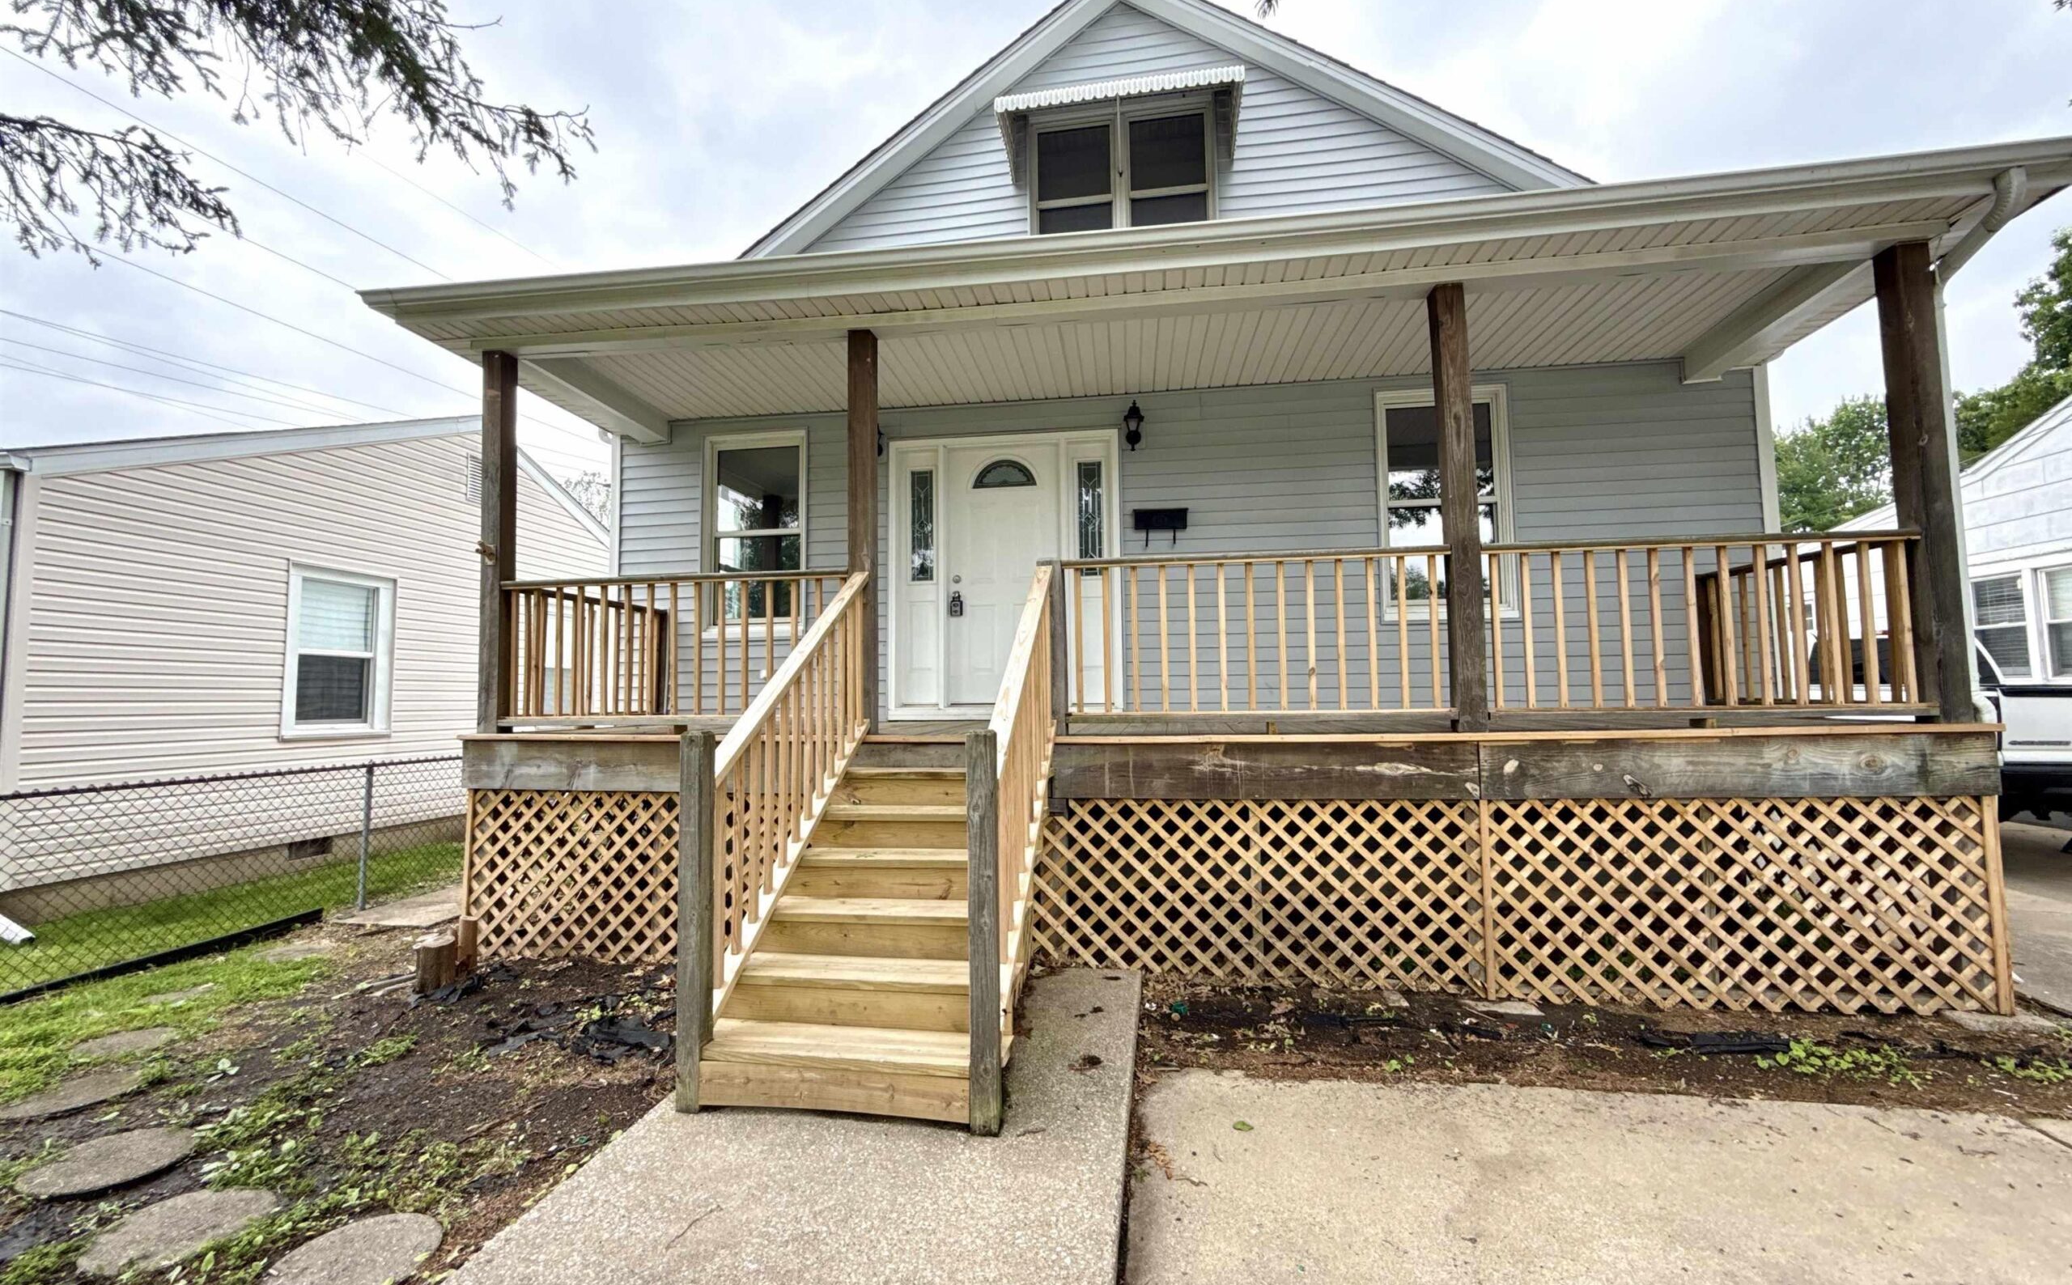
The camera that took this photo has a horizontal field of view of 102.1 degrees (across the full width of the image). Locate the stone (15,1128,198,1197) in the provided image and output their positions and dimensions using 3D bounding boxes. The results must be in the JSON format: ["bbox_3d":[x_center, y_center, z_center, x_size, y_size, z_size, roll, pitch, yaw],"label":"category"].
[{"bbox_3d":[-2.969,1.692,2.704,0.410,0.050,0.410,-1,-4,8],"label":"stone"}]

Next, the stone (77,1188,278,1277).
[{"bbox_3d":[-2.420,1.682,2.374,0.395,0.050,0.395,-1,-4,8],"label":"stone"}]

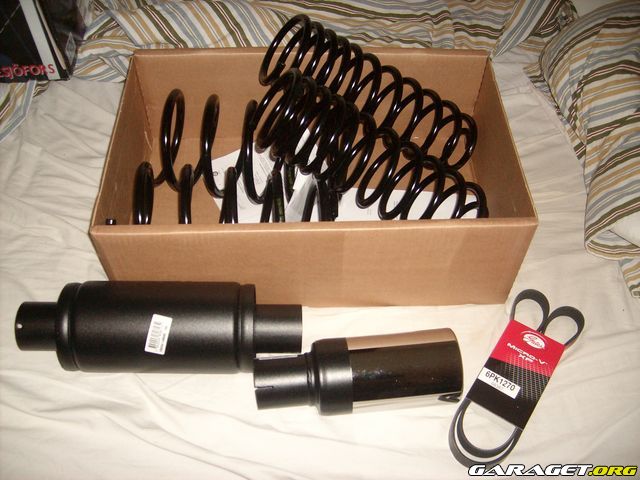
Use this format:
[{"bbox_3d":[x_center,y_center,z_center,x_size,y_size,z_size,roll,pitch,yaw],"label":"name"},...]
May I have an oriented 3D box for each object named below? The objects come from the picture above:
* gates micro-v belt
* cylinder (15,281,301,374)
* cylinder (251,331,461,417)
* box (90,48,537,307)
[{"bbox_3d":[0.279,0.194,0.924,0.104,0.024,0.298,28,57,19],"label":"gates micro-v belt"},{"bbox_3d":[-0.218,0.123,0.907,0.386,0.127,0.127,1,52,0],"label":"cylinder"},{"bbox_3d":[0.049,0.184,0.879,0.268,0.102,0.102,-4,53,-4],"label":"cylinder"},{"bbox_3d":[-0.010,-0.104,1.040,0.593,0.197,0.370,-1,52,-1],"label":"box"}]

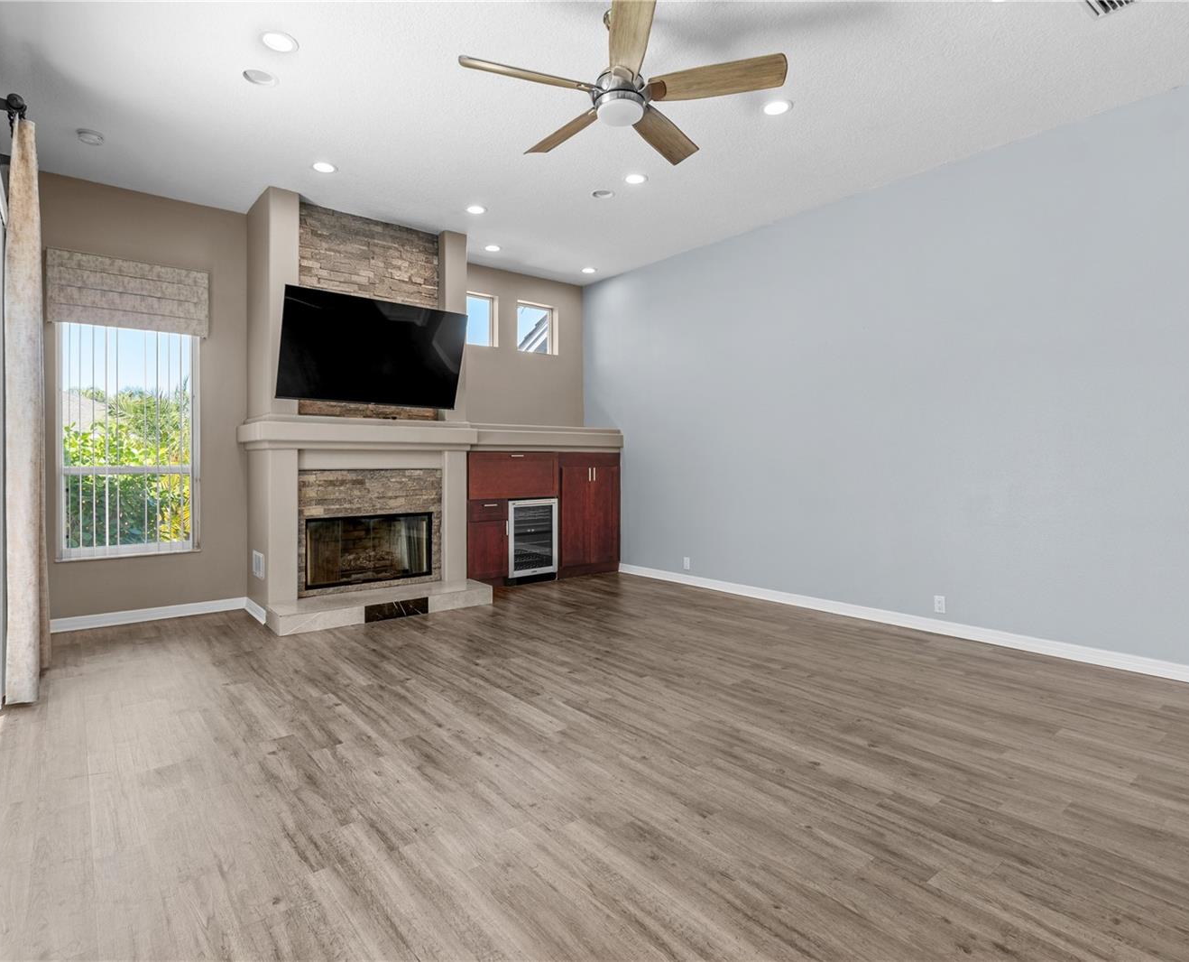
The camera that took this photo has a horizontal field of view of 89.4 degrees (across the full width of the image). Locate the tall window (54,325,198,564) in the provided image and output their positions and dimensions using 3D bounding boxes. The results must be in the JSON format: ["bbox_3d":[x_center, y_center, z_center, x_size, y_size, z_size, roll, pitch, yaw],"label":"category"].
[{"bbox_3d":[-3.736,-0.314,4.848,0.915,1.831,0.110,-1,1,-37],"label":"tall window"}]

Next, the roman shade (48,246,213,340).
[{"bbox_3d":[-3.680,-1.486,4.802,1.025,0.558,0.090,-1,1,-37],"label":"roman shade"}]

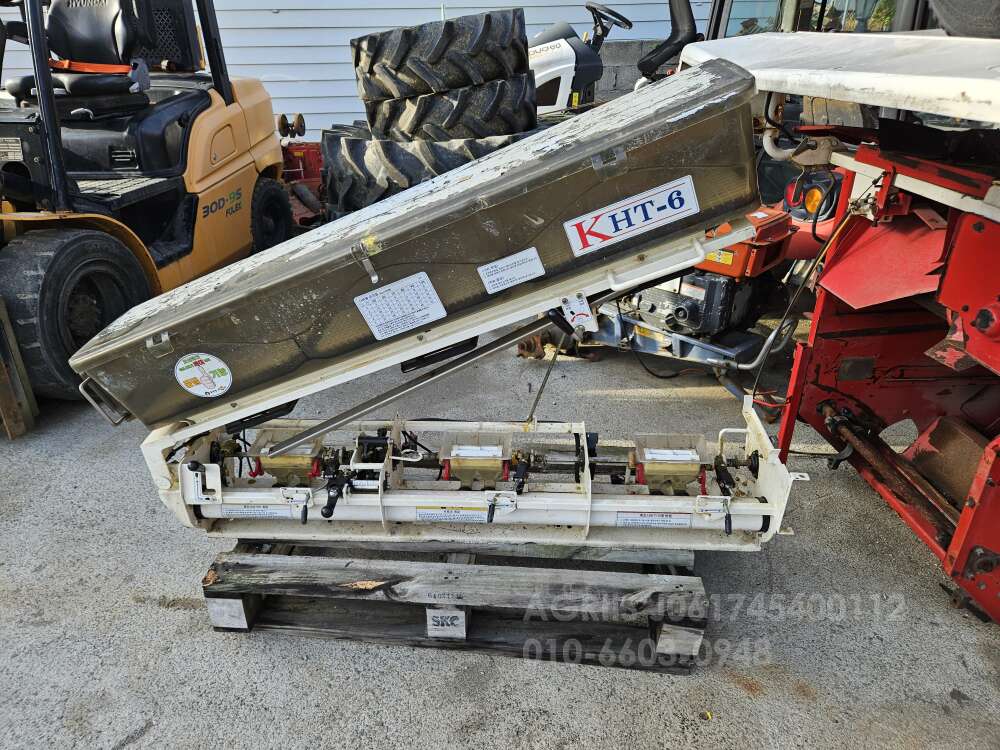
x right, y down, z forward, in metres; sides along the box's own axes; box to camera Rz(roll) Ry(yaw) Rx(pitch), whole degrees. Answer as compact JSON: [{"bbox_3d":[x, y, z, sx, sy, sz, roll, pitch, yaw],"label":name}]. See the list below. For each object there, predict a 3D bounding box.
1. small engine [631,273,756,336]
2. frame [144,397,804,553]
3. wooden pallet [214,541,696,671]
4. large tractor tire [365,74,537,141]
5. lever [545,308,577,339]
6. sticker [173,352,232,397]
[{"bbox_3d":[0.848,-0.328,2.927,0.360,0.360,0.400,-22,35,-36],"label":"small engine"},{"bbox_3d":[-0.065,0.259,2.044,1.903,0.232,0.503,1,28,1],"label":"frame"},{"bbox_3d":[-0.091,0.447,1.943,1.220,0.175,0.690,2,29,4],"label":"wooden pallet"},{"bbox_3d":[-0.330,-1.829,4.720,1.220,0.410,1.220,-8,25,4],"label":"large tractor tire"},{"bbox_3d":[0.162,-0.132,1.697,0.030,0.115,0.030,-38,21,19],"label":"lever"},{"bbox_3d":[-0.779,0.001,1.745,0.145,0.145,0.003,-18,34,11],"label":"sticker"}]

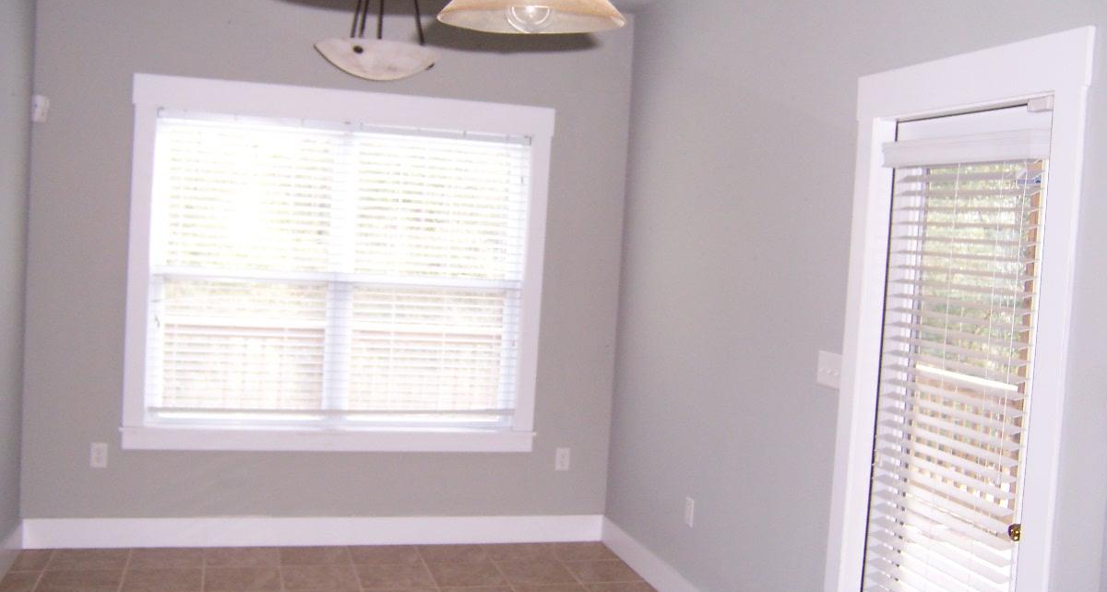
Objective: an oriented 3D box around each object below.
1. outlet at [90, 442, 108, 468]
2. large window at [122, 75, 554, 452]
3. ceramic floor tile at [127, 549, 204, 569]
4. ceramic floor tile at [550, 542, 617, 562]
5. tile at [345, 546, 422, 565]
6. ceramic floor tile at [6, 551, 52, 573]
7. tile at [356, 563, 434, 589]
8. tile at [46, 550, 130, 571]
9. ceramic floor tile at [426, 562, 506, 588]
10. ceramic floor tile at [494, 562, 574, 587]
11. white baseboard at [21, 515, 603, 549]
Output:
[{"bbox_3d":[-2.092,0.736,4.859,0.072,0.115,0.010,3,3,-17],"label":"outlet"},{"bbox_3d":[-1.019,-0.114,5.199,1.998,1.756,0.110,3,3,-17],"label":"large window"},{"bbox_3d":[-1.762,1.204,4.831,0.328,0.010,0.328,3,3,-17],"label":"ceramic floor tile"},{"bbox_3d":[0.144,1.309,5.399,0.328,0.010,0.328,3,3,-17],"label":"ceramic floor tile"},{"bbox_3d":[-0.817,1.262,5.136,0.330,0.010,0.320,3,3,-17],"label":"tile"},{"bbox_3d":[-2.309,1.174,4.668,0.142,0.010,0.328,3,3,-17],"label":"ceramic floor tile"},{"bbox_3d":[-0.723,1.288,4.834,0.330,0.010,0.330,3,3,-17],"label":"tile"},{"bbox_3d":[-2.080,1.187,4.737,0.328,0.010,0.328,3,3,-17],"label":"tile"},{"bbox_3d":[-0.404,1.301,4.918,0.330,0.010,0.330,3,3,-17],"label":"ceramic floor tile"},{"bbox_3d":[-0.080,1.314,4.986,0.328,0.010,0.328,3,3,-17],"label":"ceramic floor tile"},{"bbox_3d":[-1.084,1.164,5.235,2.810,0.145,0.016,3,3,-17],"label":"white baseboard"}]

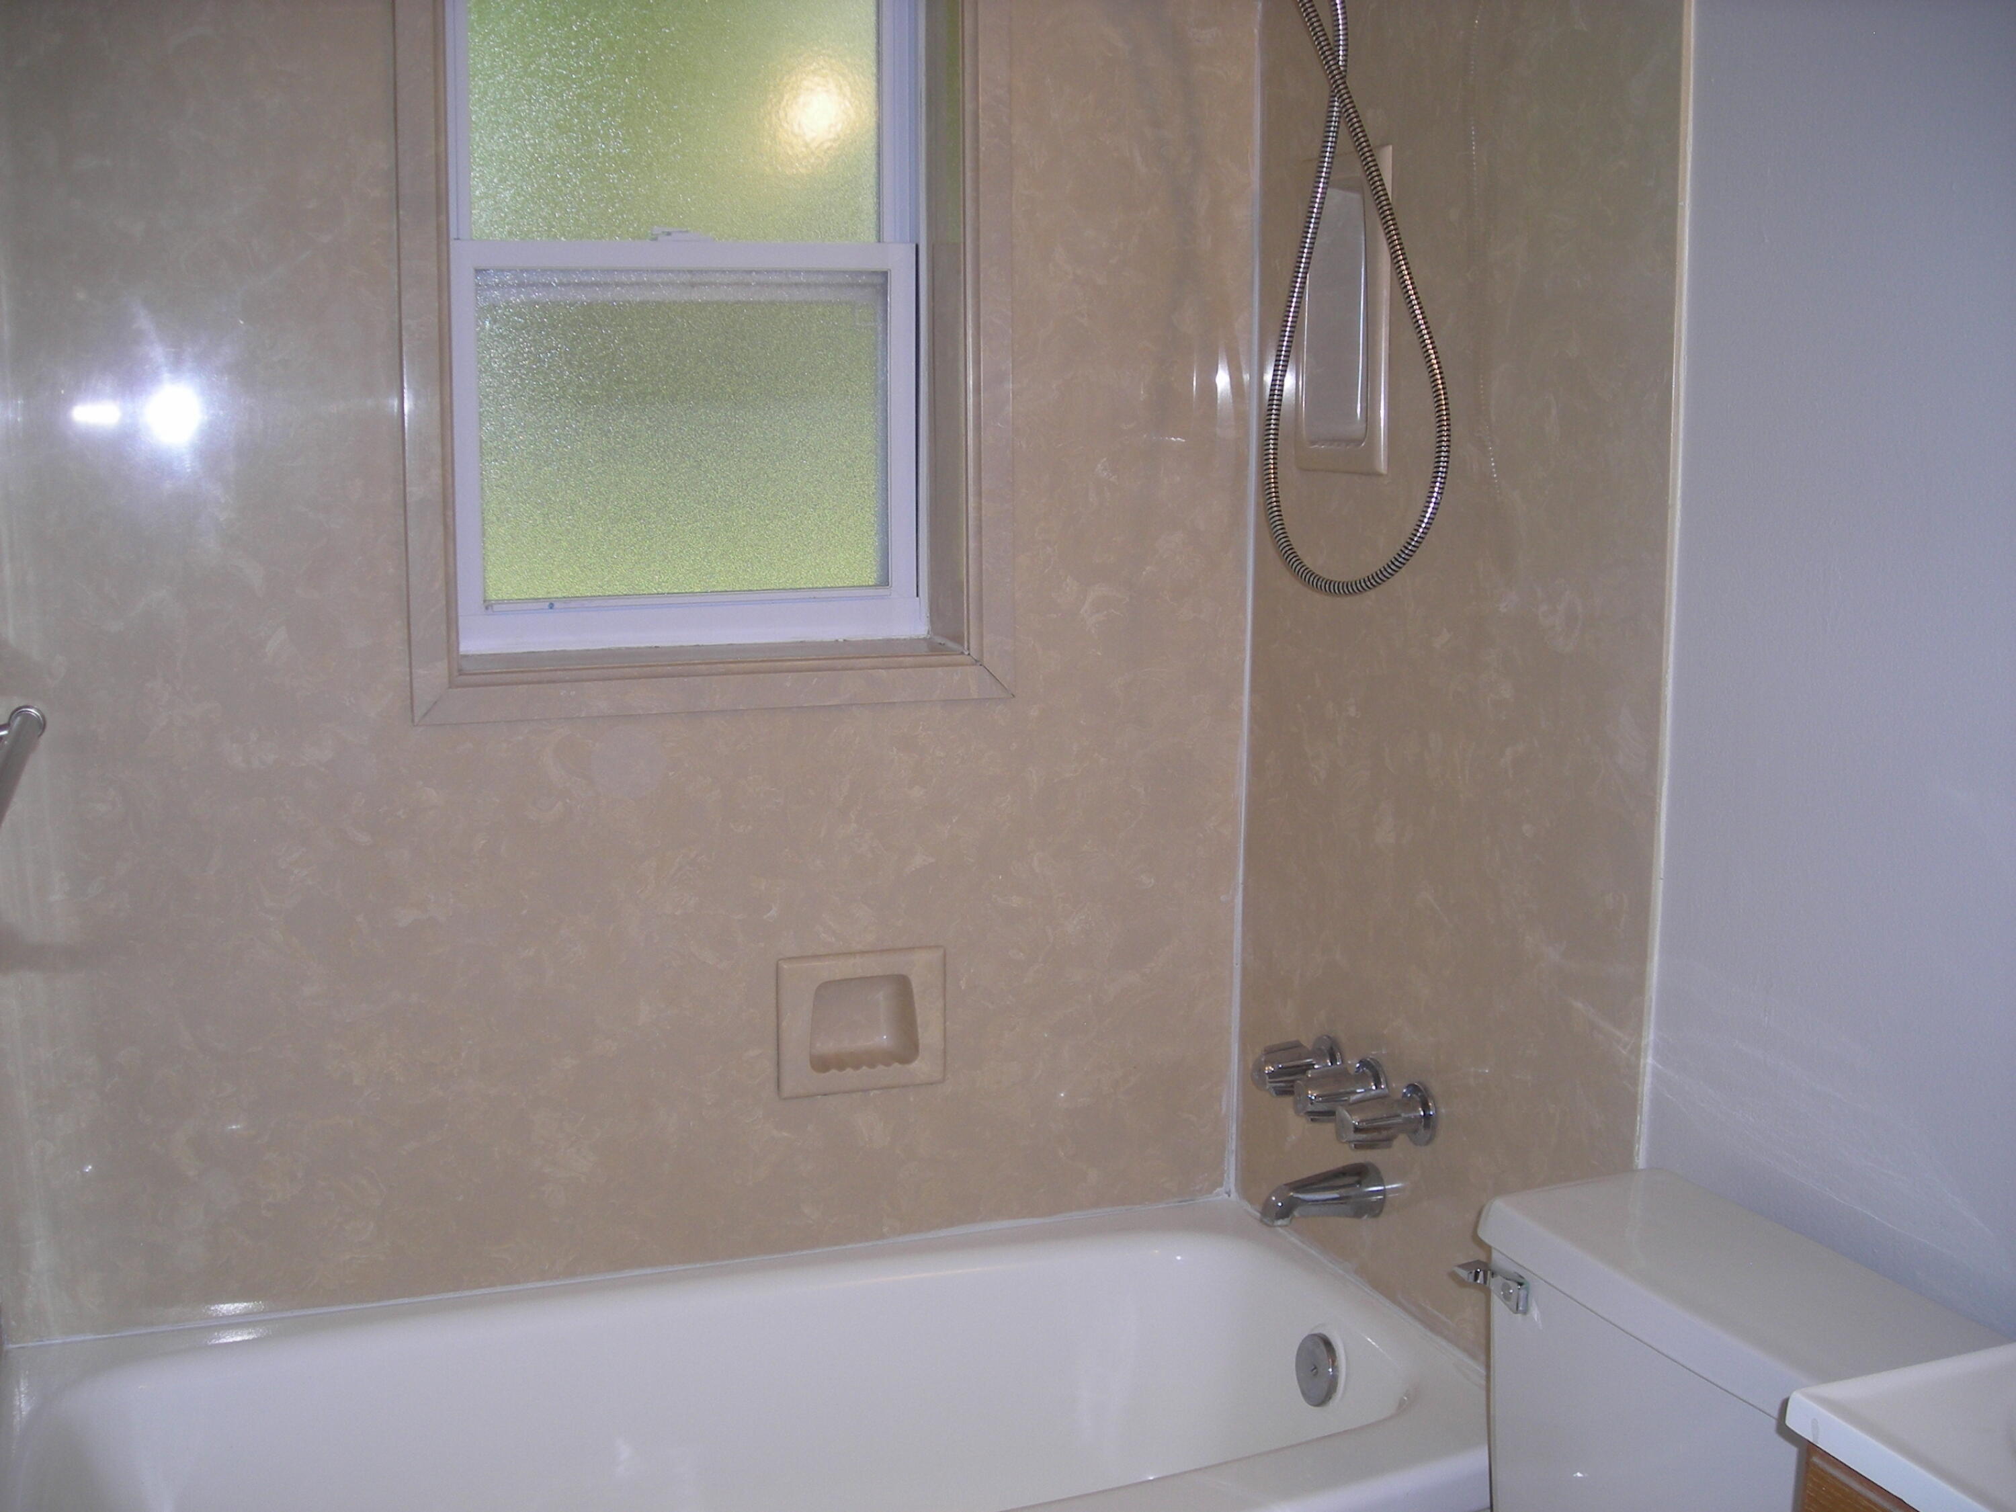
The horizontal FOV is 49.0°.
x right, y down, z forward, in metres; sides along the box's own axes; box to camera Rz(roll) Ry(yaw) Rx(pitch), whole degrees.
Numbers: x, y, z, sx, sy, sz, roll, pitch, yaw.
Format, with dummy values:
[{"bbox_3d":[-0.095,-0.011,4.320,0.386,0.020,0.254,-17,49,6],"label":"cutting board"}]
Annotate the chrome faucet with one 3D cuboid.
[{"bbox_3d":[0.356,0.506,2.540,0.140,0.065,0.062,-3,9,-21],"label":"chrome faucet"}]

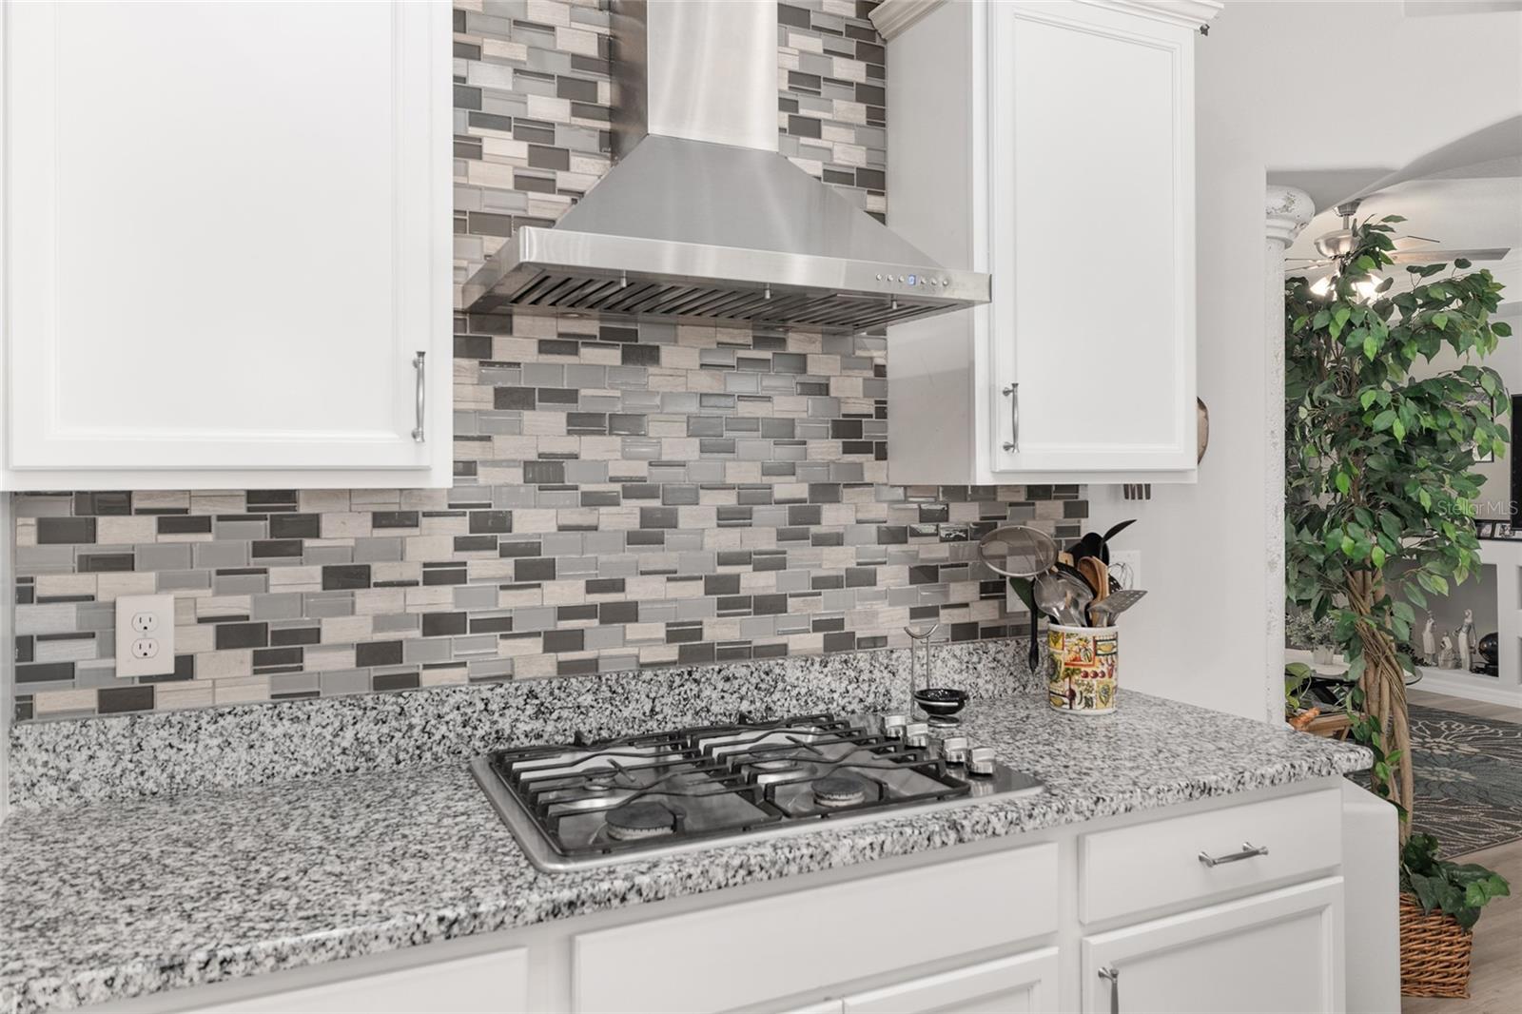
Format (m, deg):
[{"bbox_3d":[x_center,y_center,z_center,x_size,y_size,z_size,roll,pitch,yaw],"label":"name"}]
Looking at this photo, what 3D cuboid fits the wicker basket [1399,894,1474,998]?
[{"bbox_3d":[1.737,1.157,2.941,0.290,0.270,0.290,0,1,4],"label":"wicker basket"}]

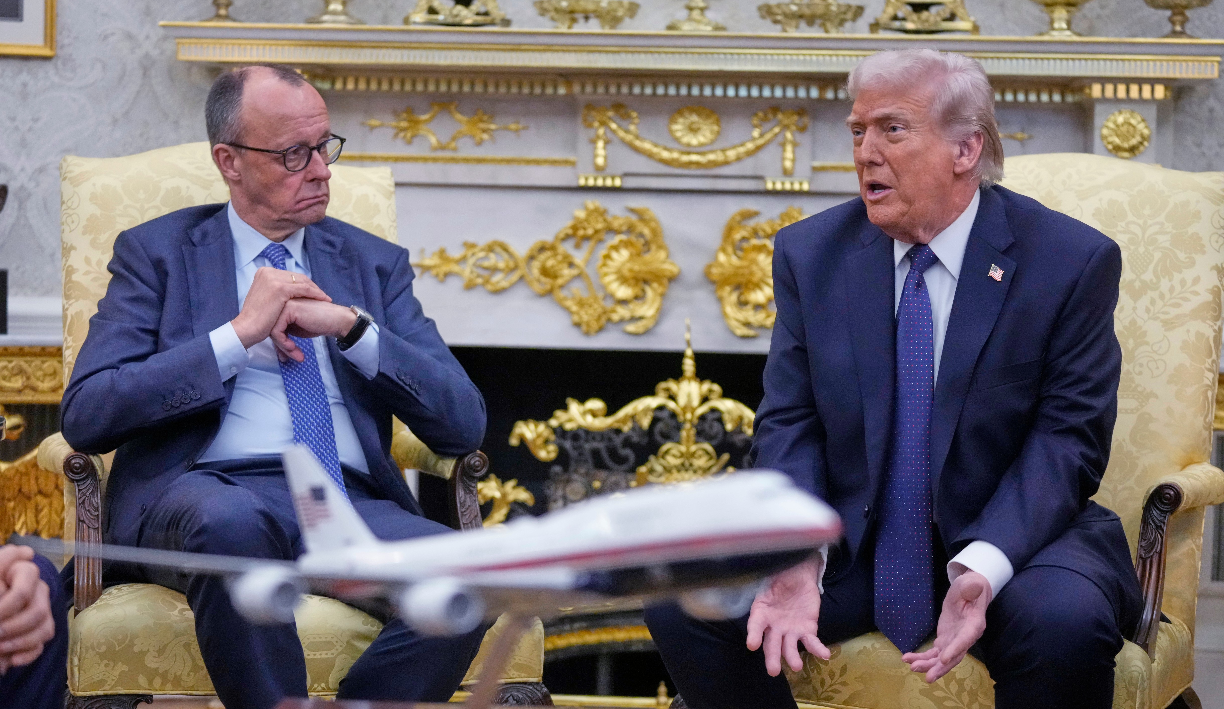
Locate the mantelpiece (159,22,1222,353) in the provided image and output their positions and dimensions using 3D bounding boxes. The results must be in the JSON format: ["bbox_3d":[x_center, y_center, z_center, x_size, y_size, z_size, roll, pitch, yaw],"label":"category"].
[{"bbox_3d":[0.178,-0.285,4.870,2.140,0.720,0.330,1,1,2],"label":"mantelpiece"}]

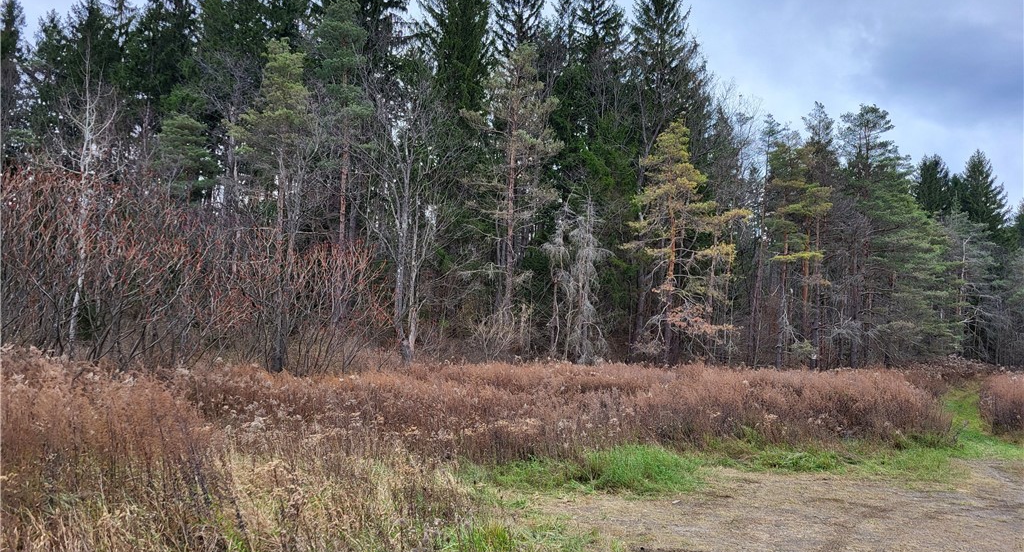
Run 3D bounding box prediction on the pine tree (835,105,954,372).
[{"bbox_3d":[16.603,-1.352,33.297,5.110,12.480,4.850,0,-6,0],"label":"pine tree"}]

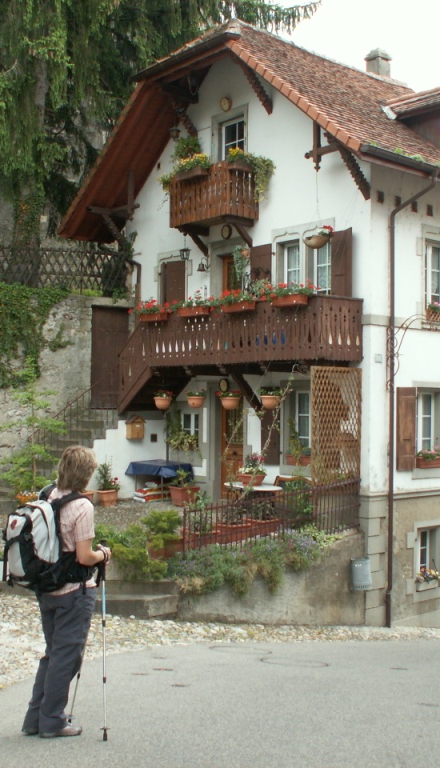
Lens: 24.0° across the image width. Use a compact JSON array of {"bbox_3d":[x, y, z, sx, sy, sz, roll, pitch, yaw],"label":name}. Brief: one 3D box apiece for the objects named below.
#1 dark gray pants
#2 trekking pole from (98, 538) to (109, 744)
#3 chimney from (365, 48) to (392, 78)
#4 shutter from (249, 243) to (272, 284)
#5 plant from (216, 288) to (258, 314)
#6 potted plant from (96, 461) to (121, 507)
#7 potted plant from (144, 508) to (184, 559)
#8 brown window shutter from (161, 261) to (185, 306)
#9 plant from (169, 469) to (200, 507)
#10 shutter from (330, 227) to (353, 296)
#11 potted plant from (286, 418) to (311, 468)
[{"bbox_3d":[-0.936,1.596,6.000,0.360,0.860,0.340,1,-2,-28],"label":"dark gray pants"},{"bbox_3d":[-0.650,1.447,5.820,0.050,1.130,0.050,-1,-2,0],"label":"trekking pole"},{"bbox_3d":[3.398,-6.840,22.200,0.460,0.710,0.460,0,-2,44],"label":"chimney"},{"bbox_3d":[0.752,-1.778,18.500,0.050,1.380,0.570,1,-2,-39],"label":"shutter"},{"bbox_3d":[0.287,-1.343,16.961,0.270,0.350,0.780,1,-2,-39],"label":"plant"},{"bbox_3d":[-1.976,1.734,18.221,0.410,0.809,0.410,0,-1,0],"label":"potted plant"},{"bbox_3d":[-0.666,1.799,12.504,0.460,0.580,0.450,1,-1,-3],"label":"potted plant"},{"bbox_3d":[-0.931,-1.738,20.668,0.060,1.380,0.660,1,-2,-39],"label":"brown window shutter"},{"bbox_3d":[-0.619,1.810,18.388,0.440,0.683,0.440,1,-2,-39],"label":"plant"},{"bbox_3d":[1.982,-1.825,16.878,0.450,1.360,0.050,-1,-2,44],"label":"shutter"},{"bbox_3d":[1.382,1.000,17.998,0.340,0.869,0.480,1,-2,-39],"label":"potted plant"}]

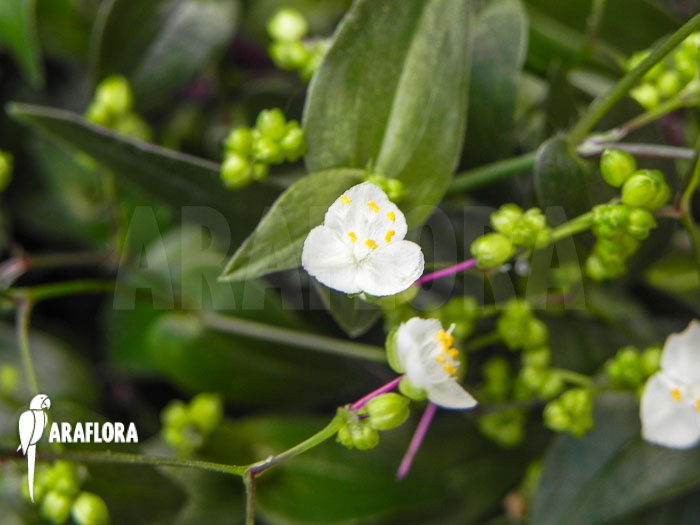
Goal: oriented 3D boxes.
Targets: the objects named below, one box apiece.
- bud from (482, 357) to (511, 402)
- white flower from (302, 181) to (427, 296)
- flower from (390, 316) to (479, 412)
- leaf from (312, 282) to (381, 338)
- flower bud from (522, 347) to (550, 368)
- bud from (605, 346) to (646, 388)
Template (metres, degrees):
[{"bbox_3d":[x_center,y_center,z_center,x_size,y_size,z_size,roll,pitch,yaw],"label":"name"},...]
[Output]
[{"bbox_3d":[0.023,0.018,0.295,0.004,0.007,0.004,0,26,0],"label":"bud"},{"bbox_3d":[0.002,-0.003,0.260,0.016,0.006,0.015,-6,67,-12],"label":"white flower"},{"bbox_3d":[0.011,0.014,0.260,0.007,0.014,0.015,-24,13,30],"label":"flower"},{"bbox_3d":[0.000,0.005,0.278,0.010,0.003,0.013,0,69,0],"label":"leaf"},{"bbox_3d":[0.028,0.014,0.290,0.004,0.003,0.004,0,26,0],"label":"flower bud"},{"bbox_3d":[0.041,0.016,0.285,0.006,0.006,0.005,0,26,0],"label":"bud"}]

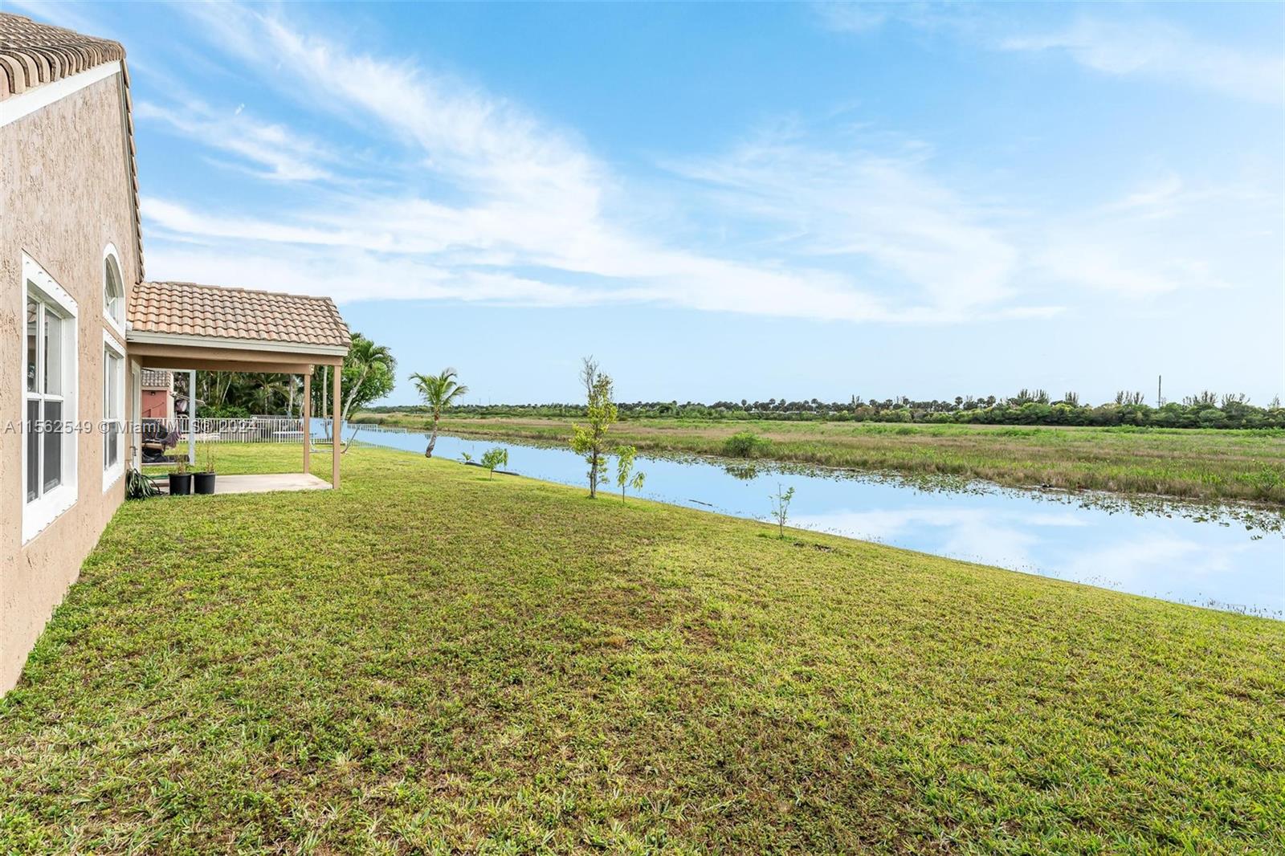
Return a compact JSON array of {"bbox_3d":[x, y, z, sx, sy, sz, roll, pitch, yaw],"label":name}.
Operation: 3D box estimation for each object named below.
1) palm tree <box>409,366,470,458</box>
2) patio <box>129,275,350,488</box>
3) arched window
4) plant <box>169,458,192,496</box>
[{"bbox_3d":[-8.306,-0.634,23.336,2.336,3.647,2.336,0,1,-38],"label":"palm tree"},{"bbox_3d":[-8.285,-0.856,11.802,3.292,4.044,4.292,0,1,-38],"label":"patio"},{"bbox_3d":[-7.302,-1.909,7.877,0.117,1.134,2.978,0,1,-38],"label":"arched window"},{"bbox_3d":[-8.239,0.841,10.197,0.336,0.701,0.336,0,1,-38],"label":"plant"}]

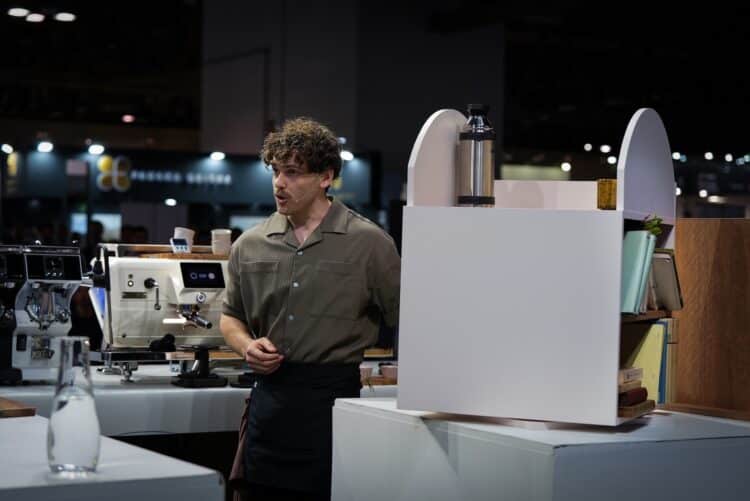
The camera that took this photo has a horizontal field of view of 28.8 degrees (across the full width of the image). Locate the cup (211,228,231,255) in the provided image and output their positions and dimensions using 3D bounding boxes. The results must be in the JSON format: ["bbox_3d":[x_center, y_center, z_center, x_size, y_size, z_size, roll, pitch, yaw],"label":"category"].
[{"bbox_3d":[-0.570,-0.030,5.400,0.076,0.094,0.076,0,-1,0],"label":"cup"}]

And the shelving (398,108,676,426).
[{"bbox_3d":[0.470,0.024,4.110,0.600,0.835,0.635,1,0,22],"label":"shelving"}]

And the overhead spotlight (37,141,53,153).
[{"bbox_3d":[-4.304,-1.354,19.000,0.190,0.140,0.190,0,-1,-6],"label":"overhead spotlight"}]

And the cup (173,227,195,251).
[{"bbox_3d":[-0.705,-0.040,5.400,0.077,0.092,0.077,5,-1,0],"label":"cup"}]

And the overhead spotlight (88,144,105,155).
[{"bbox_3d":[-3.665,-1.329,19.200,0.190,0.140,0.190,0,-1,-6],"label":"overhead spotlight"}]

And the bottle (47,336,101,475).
[{"bbox_3d":[-0.617,0.314,2.990,0.106,0.267,0.106,0,-1,0],"label":"bottle"}]

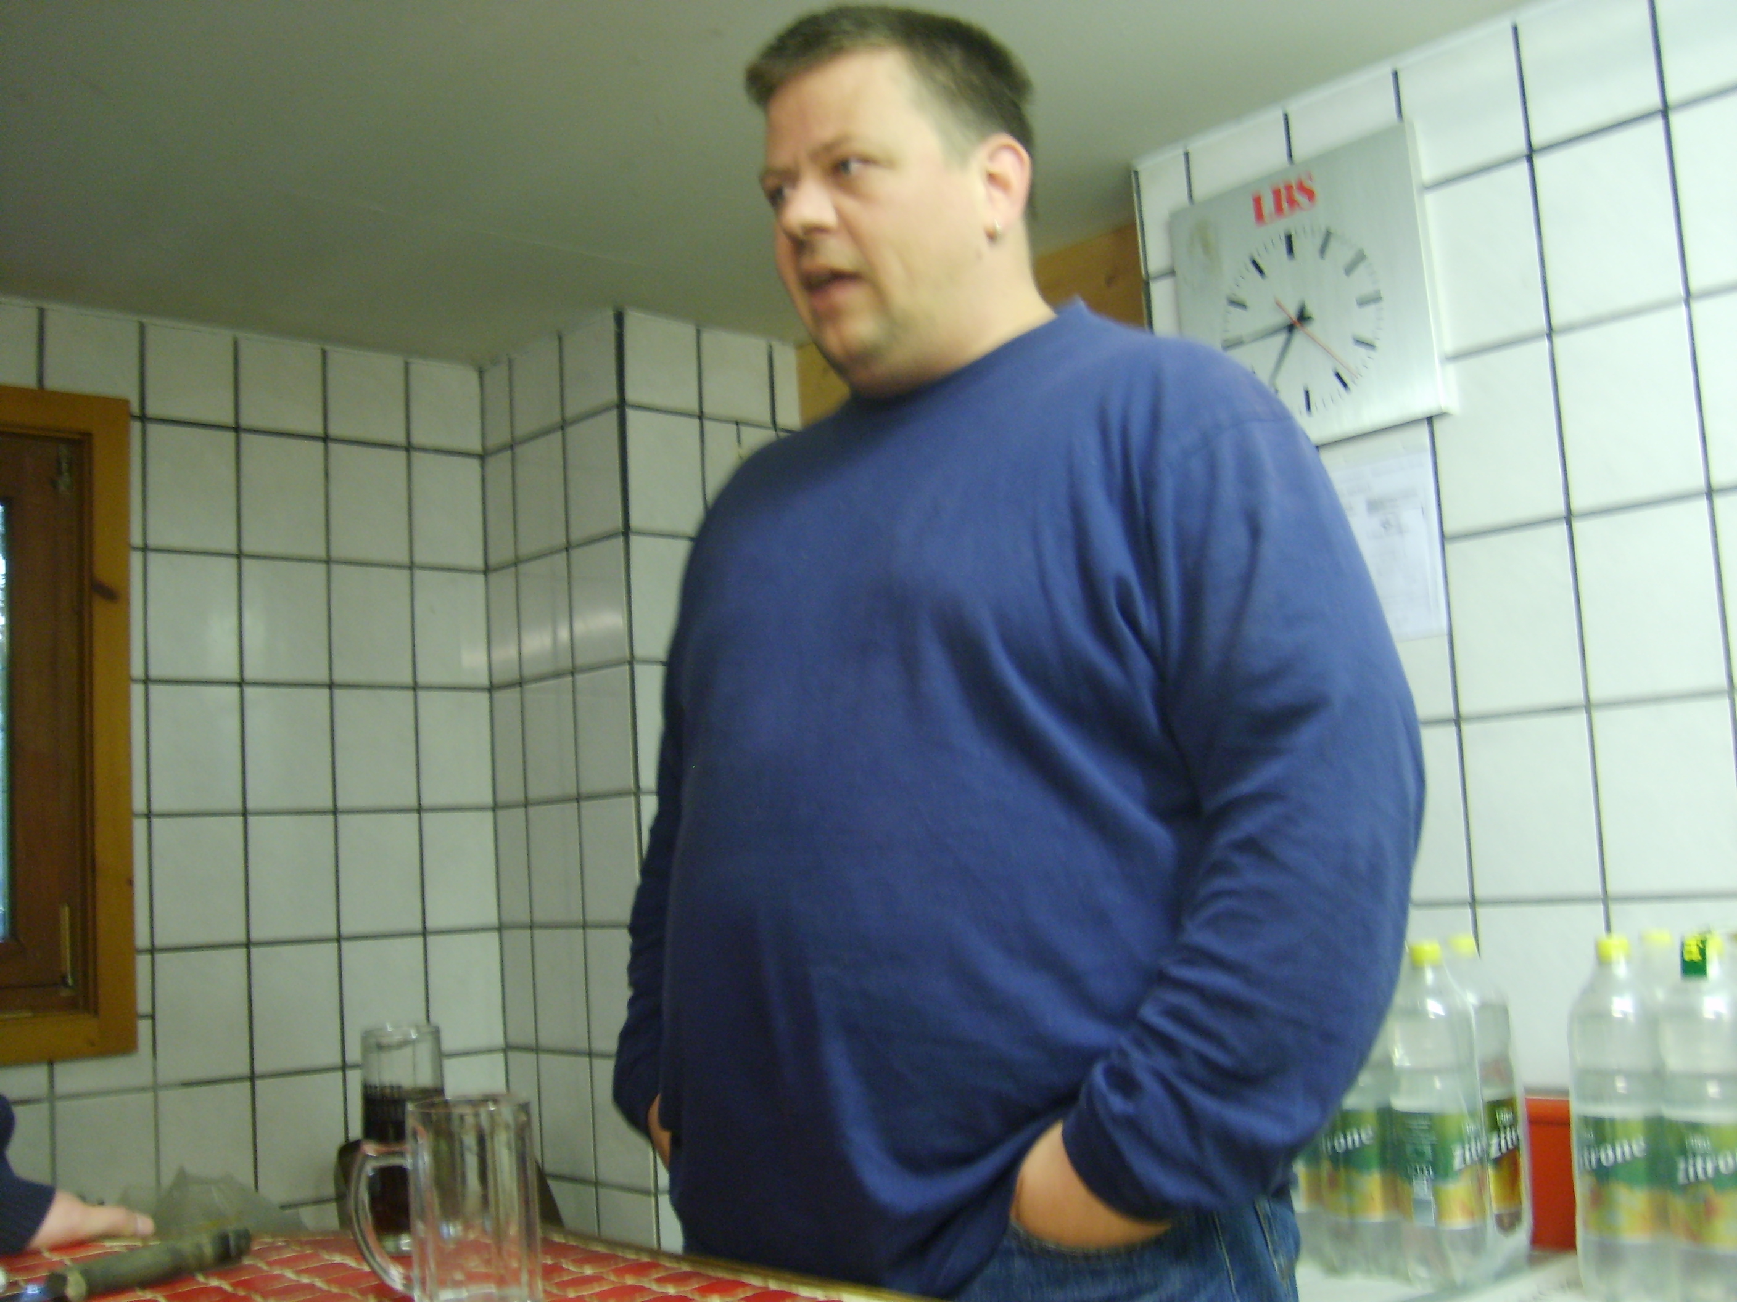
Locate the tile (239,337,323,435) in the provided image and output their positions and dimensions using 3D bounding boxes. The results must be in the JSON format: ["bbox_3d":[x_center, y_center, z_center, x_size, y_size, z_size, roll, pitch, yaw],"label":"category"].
[{"bbox_3d":[-0.950,-0.423,2.843,0.150,0.150,0.010,2,-8,-42],"label":"tile"}]

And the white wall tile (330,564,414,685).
[{"bbox_3d":[-0.816,-0.040,2.882,0.145,0.198,0.010,2,-9,-44],"label":"white wall tile"}]

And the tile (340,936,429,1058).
[{"bbox_3d":[-0.766,0.551,2.779,0.148,0.198,0.010,2,-8,-43],"label":"tile"}]

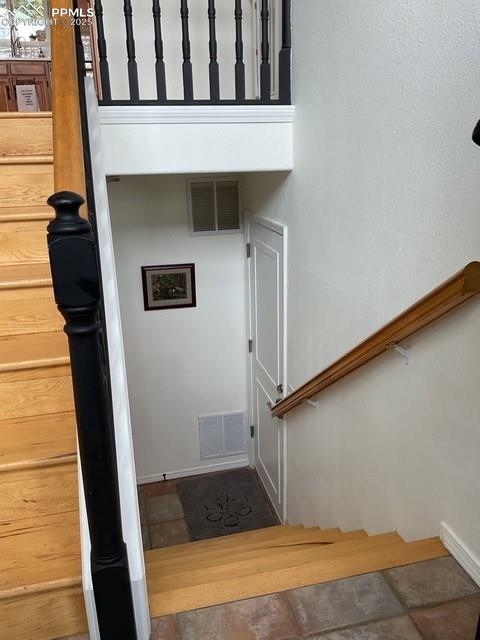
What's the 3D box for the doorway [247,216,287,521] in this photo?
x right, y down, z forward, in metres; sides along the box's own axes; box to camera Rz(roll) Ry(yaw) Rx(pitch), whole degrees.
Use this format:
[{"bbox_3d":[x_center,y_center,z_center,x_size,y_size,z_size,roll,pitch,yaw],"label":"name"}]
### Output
[{"bbox_3d":[0.212,0.361,3.761,0.045,2.011,0.842,-5,18,-12],"label":"doorway"}]

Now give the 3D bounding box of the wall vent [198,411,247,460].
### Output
[{"bbox_3d":[-0.131,0.954,4.405,0.399,0.405,0.020,-5,18,-12],"label":"wall vent"}]

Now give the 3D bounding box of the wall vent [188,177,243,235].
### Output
[{"bbox_3d":[-0.174,-0.815,3.847,0.383,0.414,0.020,-5,18,-12],"label":"wall vent"}]

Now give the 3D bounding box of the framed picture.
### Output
[{"bbox_3d":[-0.514,-0.236,3.940,0.387,0.332,0.022,-5,18,-12],"label":"framed picture"}]

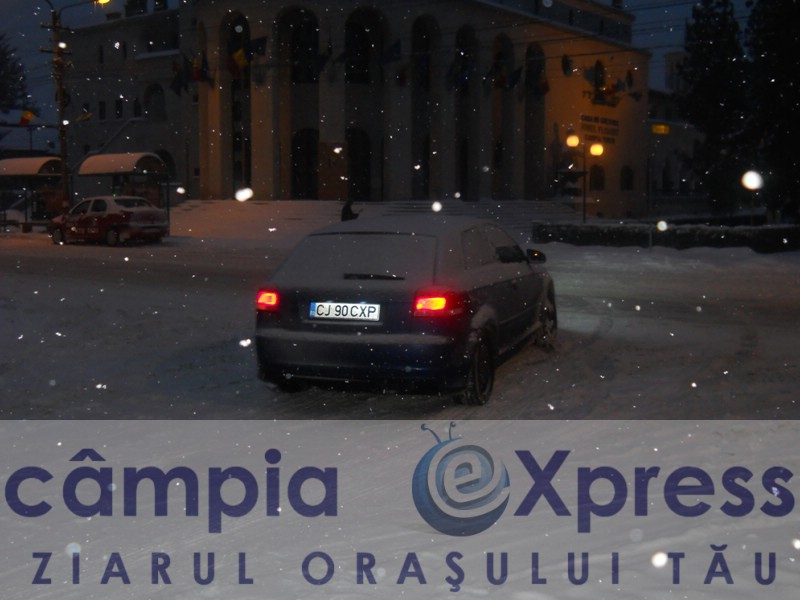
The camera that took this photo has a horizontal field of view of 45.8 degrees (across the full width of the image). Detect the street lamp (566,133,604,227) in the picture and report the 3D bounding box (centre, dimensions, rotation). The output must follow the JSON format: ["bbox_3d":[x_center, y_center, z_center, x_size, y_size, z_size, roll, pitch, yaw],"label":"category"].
[{"bbox_3d":[8.118,-5.123,41.692,1.600,4.260,0.500,1,6,11],"label":"street lamp"}]

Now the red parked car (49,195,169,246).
[{"bbox_3d":[-9.137,-2.488,29.531,4.250,1.530,1.740,4,7,34],"label":"red parked car"}]

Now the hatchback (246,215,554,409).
[{"bbox_3d":[0.304,-0.072,8.656,1.790,1.420,4.210,2,6,20],"label":"hatchback"}]

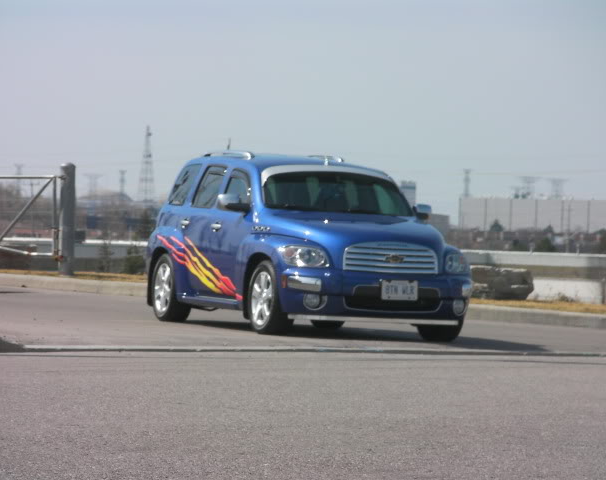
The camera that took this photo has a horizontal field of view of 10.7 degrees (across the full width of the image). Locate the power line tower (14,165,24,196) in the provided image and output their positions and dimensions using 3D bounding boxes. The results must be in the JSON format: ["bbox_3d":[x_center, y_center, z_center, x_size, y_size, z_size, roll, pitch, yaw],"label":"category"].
[{"bbox_3d":[-176.123,-29.980,2000.000,5.254,33.380,4.729,2,0,0],"label":"power line tower"}]

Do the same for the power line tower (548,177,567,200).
[{"bbox_3d":[156.992,-19.471,2000.000,12.672,37.089,7.603,2,0,0],"label":"power line tower"}]

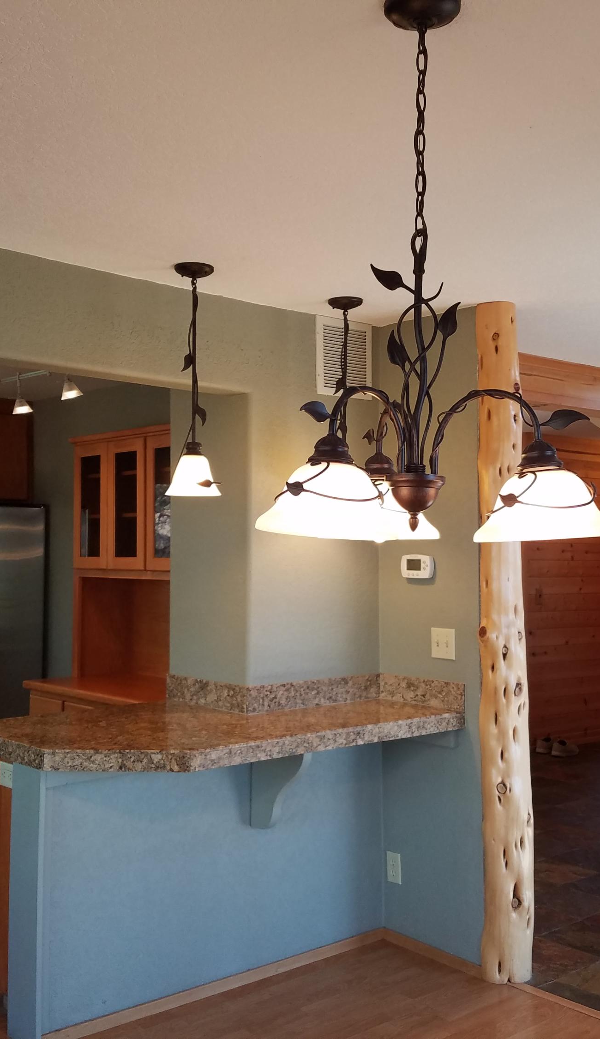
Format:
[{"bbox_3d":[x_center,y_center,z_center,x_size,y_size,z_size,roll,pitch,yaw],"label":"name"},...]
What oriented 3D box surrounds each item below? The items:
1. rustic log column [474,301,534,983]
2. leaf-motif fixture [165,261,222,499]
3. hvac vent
[{"bbox_3d":[0.734,0.427,3.777,0.205,2.409,0.205,0,-2,0],"label":"rustic log column"},{"bbox_3d":[-0.337,-0.434,3.273,0.180,0.721,0.180,0,-2,0],"label":"leaf-motif fixture"},{"bbox_3d":[0.174,-0.618,4.008,0.288,0.297,0.020,1,-2,-40],"label":"hvac vent"}]

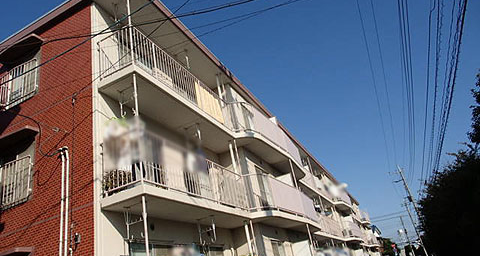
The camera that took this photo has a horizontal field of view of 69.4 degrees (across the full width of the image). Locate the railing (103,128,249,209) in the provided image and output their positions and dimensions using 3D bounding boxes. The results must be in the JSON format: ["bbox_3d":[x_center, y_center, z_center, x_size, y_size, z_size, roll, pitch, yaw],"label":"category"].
[{"bbox_3d":[-1.277,1.402,8.774,1.010,1.080,4.870,-21,-26,18],"label":"railing"}]

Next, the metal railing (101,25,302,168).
[{"bbox_3d":[0.051,0.112,12.851,1.660,1.110,12.120,-21,-26,18],"label":"metal railing"}]

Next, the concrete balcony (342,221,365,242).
[{"bbox_3d":[9.497,8.736,28.801,0.900,1.360,7.330,-21,-26,18],"label":"concrete balcony"}]

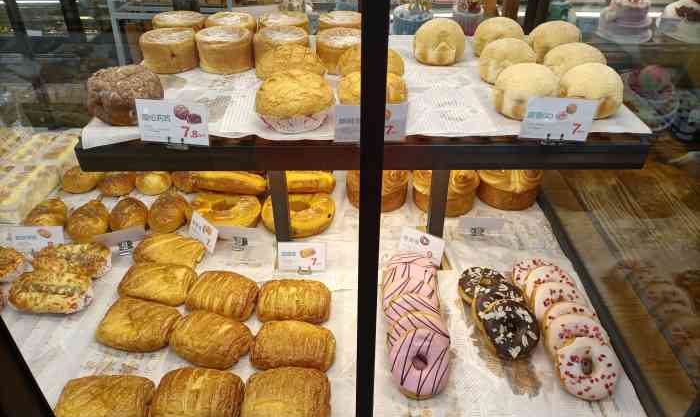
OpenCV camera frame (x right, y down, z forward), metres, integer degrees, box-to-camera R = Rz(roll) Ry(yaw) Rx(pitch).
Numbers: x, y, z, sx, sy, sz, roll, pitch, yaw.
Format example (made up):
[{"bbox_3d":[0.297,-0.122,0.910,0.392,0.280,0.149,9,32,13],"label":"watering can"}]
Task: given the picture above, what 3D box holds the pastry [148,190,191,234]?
[{"bbox_3d":[-0.365,0.000,1.067,0.082,0.053,0.108,0,35,1],"label":"pastry"}]

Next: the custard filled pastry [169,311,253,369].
[{"bbox_3d":[-0.202,0.187,0.759,0.125,0.041,0.083,15,37,24],"label":"custard filled pastry"}]

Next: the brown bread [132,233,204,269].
[{"bbox_3d":[-0.309,0.079,0.906,0.117,0.046,0.087,10,35,13],"label":"brown bread"}]

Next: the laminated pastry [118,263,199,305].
[{"bbox_3d":[-0.315,0.123,0.861,0.126,0.041,0.083,9,35,16],"label":"laminated pastry"}]

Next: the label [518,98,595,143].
[{"bbox_3d":[0.256,-0.109,0.647,0.087,0.054,0.006,2,30,-2],"label":"label"}]

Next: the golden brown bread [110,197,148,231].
[{"bbox_3d":[-0.456,0.011,1.084,0.073,0.056,0.091,0,34,3],"label":"golden brown bread"}]

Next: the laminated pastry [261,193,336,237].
[{"bbox_3d":[-0.098,0.012,1.019,0.142,0.044,0.142,1,33,3],"label":"laminated pastry"}]

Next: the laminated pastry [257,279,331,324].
[{"bbox_3d":[-0.088,0.144,0.819,0.114,0.042,0.084,3,33,7],"label":"laminated pastry"}]

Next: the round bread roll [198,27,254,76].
[{"bbox_3d":[-0.210,-0.269,0.890,0.089,0.054,0.089,-1,33,1],"label":"round bread roll"}]

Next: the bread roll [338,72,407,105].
[{"bbox_3d":[0.032,-0.154,0.743,0.102,0.066,0.102,0,34,0],"label":"bread roll"}]

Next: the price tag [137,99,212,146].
[{"bbox_3d":[-0.209,-0.102,0.626,0.082,0.053,0.004,4,32,-3],"label":"price tag"}]

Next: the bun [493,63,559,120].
[{"bbox_3d":[0.246,-0.163,0.733,0.088,0.073,0.088,1,34,1],"label":"bun"}]

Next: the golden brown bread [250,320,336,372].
[{"bbox_3d":[-0.084,0.202,0.786,0.127,0.045,0.083,1,35,3],"label":"golden brown bread"}]

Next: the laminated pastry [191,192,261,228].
[{"bbox_3d":[-0.260,0.002,1.076,0.152,0.039,0.118,0,35,1],"label":"laminated pastry"}]

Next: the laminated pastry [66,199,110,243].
[{"bbox_3d":[-0.483,0.022,0.974,0.067,0.062,0.088,1,34,1],"label":"laminated pastry"}]

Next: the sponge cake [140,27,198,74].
[{"bbox_3d":[-0.309,-0.272,0.906,0.091,0.054,0.091,0,34,0],"label":"sponge cake"}]

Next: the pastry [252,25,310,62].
[{"bbox_3d":[-0.116,-0.276,0.909,0.096,0.057,0.096,0,34,3],"label":"pastry"}]

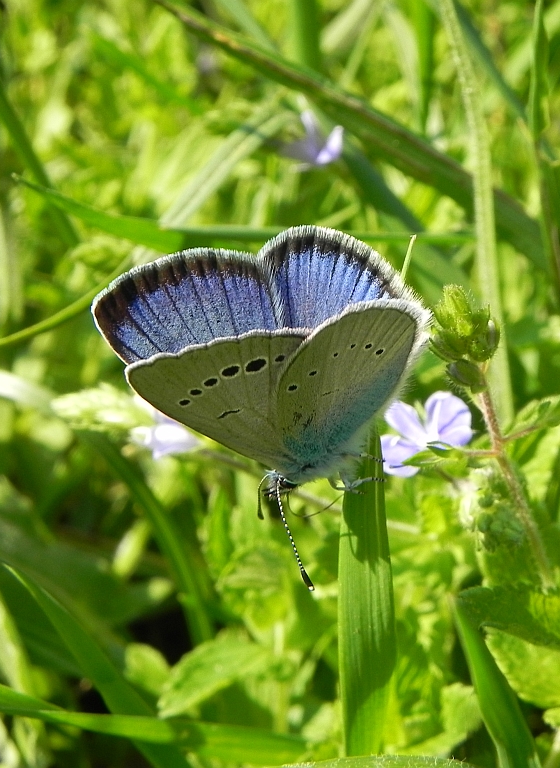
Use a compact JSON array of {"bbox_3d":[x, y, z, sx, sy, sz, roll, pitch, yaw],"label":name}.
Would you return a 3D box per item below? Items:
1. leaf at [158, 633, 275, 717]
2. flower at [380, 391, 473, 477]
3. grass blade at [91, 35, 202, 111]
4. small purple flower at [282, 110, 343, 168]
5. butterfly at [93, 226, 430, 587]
[{"bbox_3d":[-0.007,0.033,0.175,0.013,0.005,0.009,-20,41,-16],"label":"leaf"},{"bbox_3d":[0.015,0.005,0.155,0.009,0.009,0.005,-18,39,-24],"label":"flower"},{"bbox_3d":[-0.025,-0.058,0.290,0.026,0.003,0.004,36,49,14],"label":"grass blade"},{"bbox_3d":[0.005,-0.039,0.245,0.009,0.008,0.007,-27,43,-33],"label":"small purple flower"},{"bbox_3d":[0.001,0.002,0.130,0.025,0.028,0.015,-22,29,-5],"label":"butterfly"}]

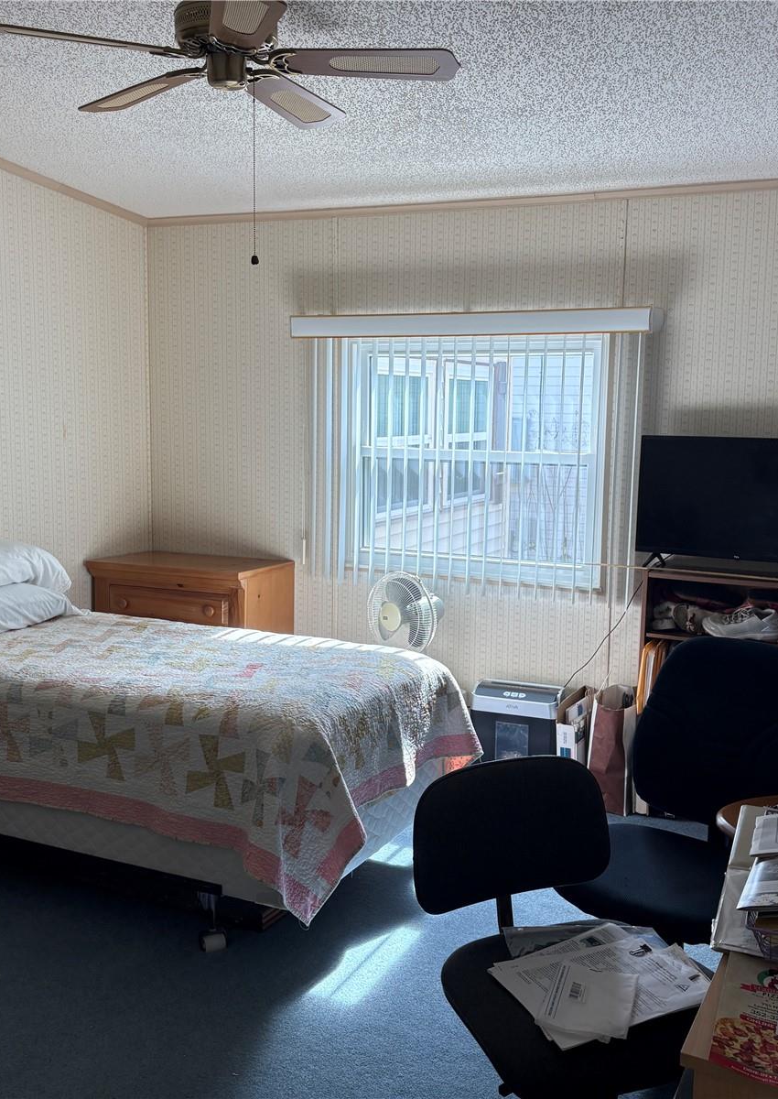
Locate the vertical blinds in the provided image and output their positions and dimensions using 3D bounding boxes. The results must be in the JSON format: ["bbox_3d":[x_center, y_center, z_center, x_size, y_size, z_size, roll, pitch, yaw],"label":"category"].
[{"bbox_3d":[0.292,-0.342,4.386,1.385,1.020,0.091,4,9,25],"label":"vertical blinds"}]

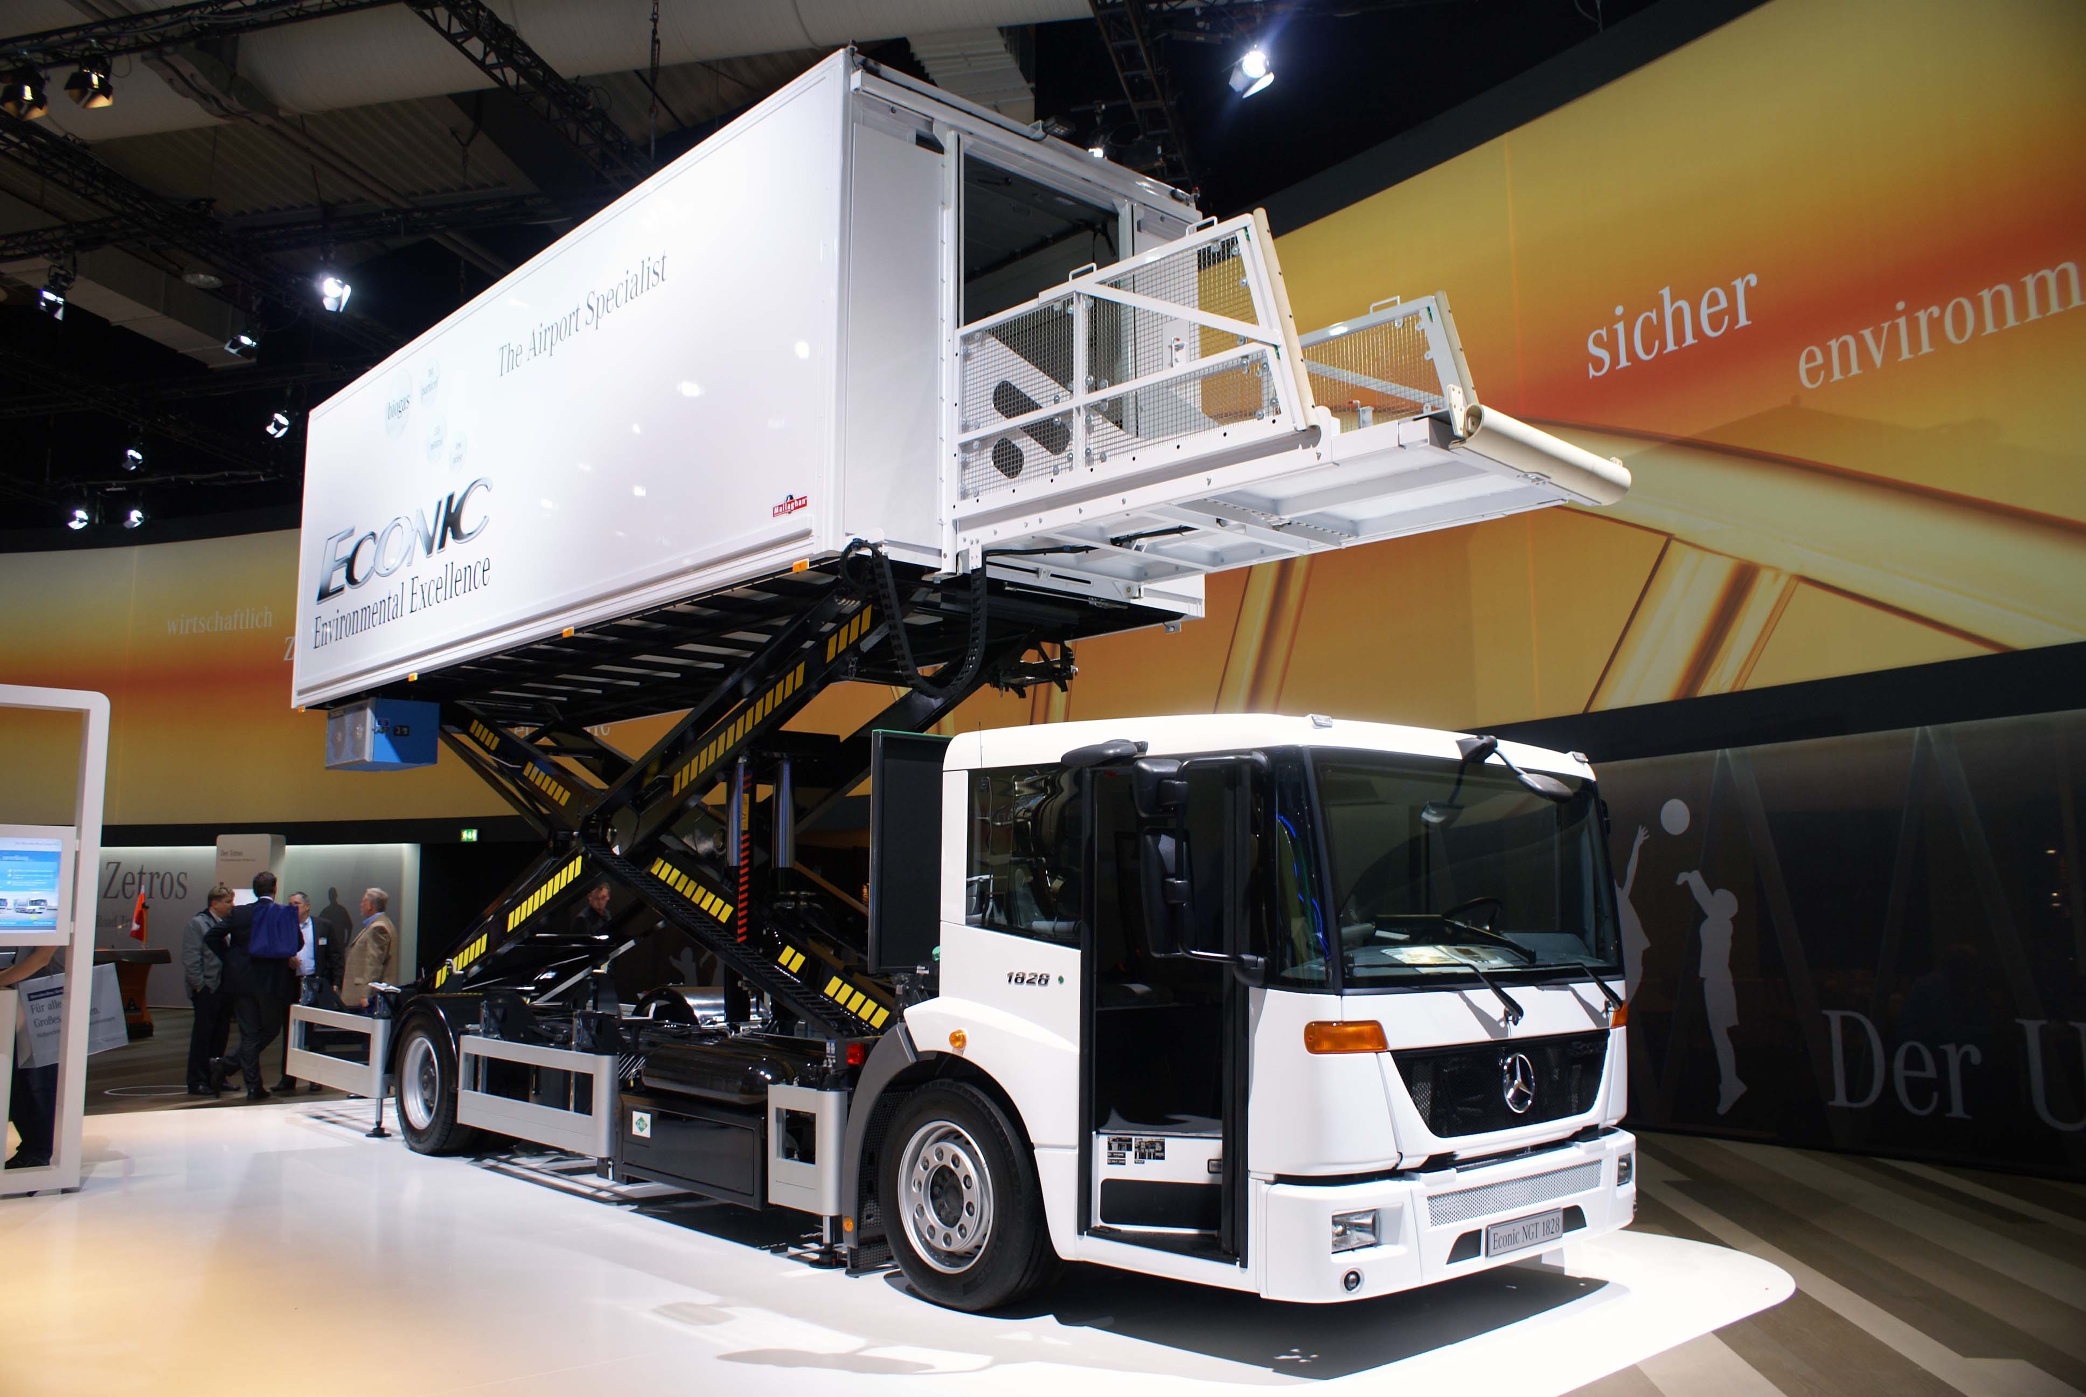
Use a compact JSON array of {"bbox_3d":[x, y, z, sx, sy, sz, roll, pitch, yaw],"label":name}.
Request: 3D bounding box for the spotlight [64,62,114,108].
[{"bbox_3d":[-8.118,-5.234,13.315,0.420,0.420,0.420,4,-38,-32],"label":"spotlight"}]

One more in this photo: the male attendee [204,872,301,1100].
[{"bbox_3d":[-6.684,2.433,13.341,0.720,1.860,0.500,0,-7,2],"label":"male attendee"}]

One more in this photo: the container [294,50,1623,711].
[{"bbox_3d":[-1.794,-1.543,10.181,2.538,2.487,10.150,6,-10,-42],"label":"container"}]

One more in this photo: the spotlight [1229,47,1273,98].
[{"bbox_3d":[1.760,-5.291,13.213,0.420,0.420,0.420,-1,35,10],"label":"spotlight"}]

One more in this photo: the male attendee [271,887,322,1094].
[{"bbox_3d":[-6.394,2.554,13.711,0.550,1.710,0.380,-2,-7,12],"label":"male attendee"}]

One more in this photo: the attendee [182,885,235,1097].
[{"bbox_3d":[-7.138,2.508,13.515,0.400,1.760,0.520,0,-7,2],"label":"attendee"}]

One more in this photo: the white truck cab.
[{"bbox_3d":[1.016,1.301,6.756,2.578,2.355,2.334,6,-10,-42],"label":"white truck cab"}]

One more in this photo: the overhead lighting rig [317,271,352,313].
[{"bbox_3d":[-8.102,-4.654,17.900,0.430,0.430,0.430,7,24,-44],"label":"overhead lighting rig"}]

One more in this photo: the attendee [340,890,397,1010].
[{"bbox_3d":[-5.678,2.484,13.299,0.400,1.740,0.520,4,-8,-30],"label":"attendee"}]

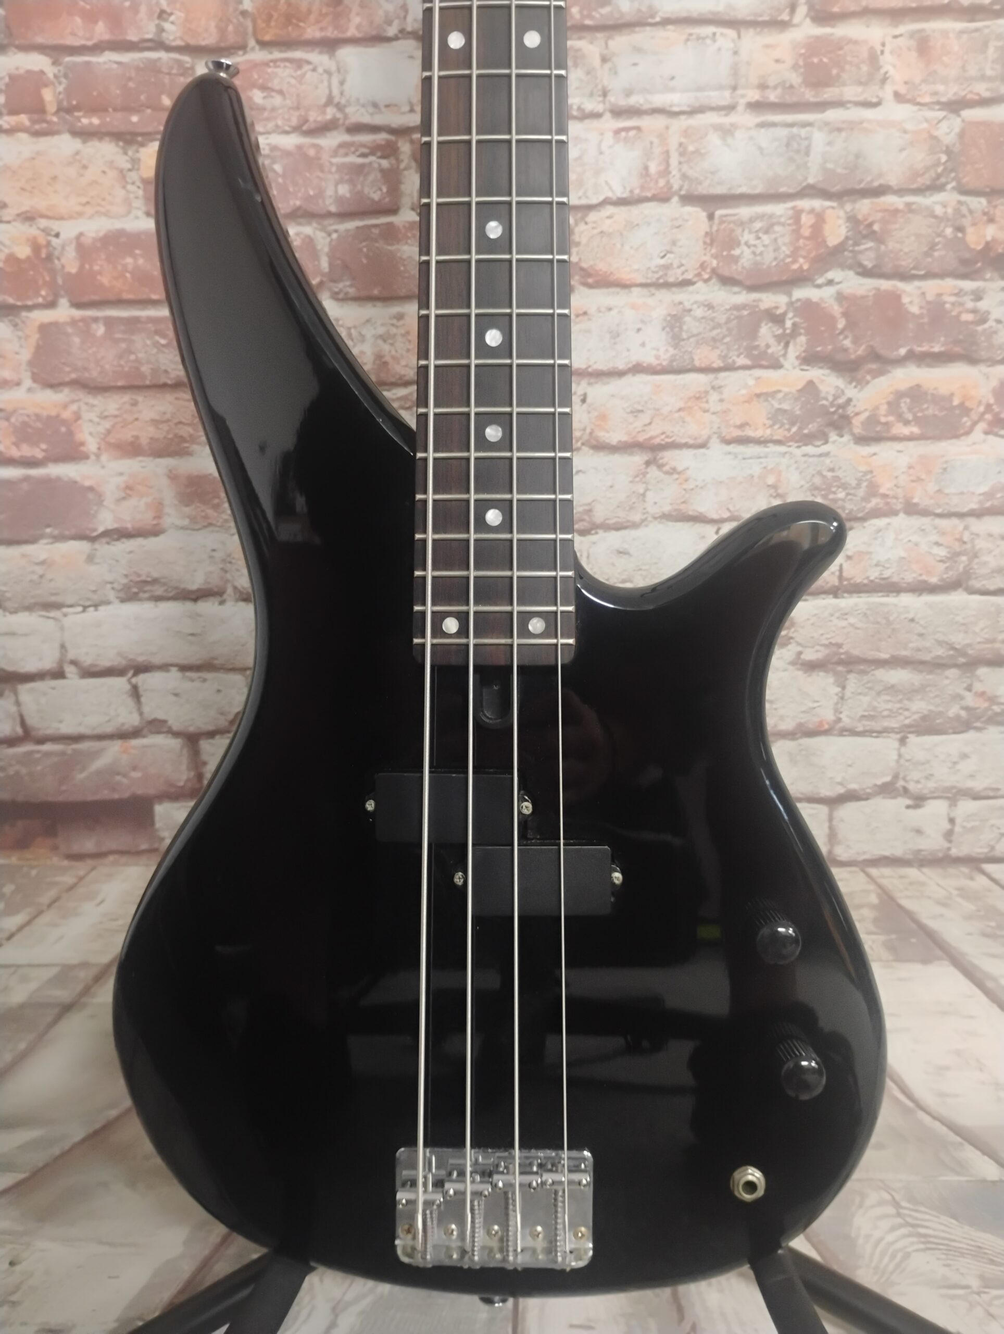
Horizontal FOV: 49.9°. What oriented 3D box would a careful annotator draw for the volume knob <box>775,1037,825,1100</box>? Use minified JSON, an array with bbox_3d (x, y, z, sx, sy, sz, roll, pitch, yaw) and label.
[{"bbox_3d":[0.119,0.162,0.434,0.017,0.017,0.018,0,4,1],"label":"volume knob"}]

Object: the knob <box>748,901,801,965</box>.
[{"bbox_3d":[0.109,0.107,0.430,0.017,0.017,0.018,0,4,1],"label":"knob"}]

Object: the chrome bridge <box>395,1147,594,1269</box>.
[{"bbox_3d":[-0.003,0.224,0.443,0.082,0.046,0.015,0,4,1],"label":"chrome bridge"}]

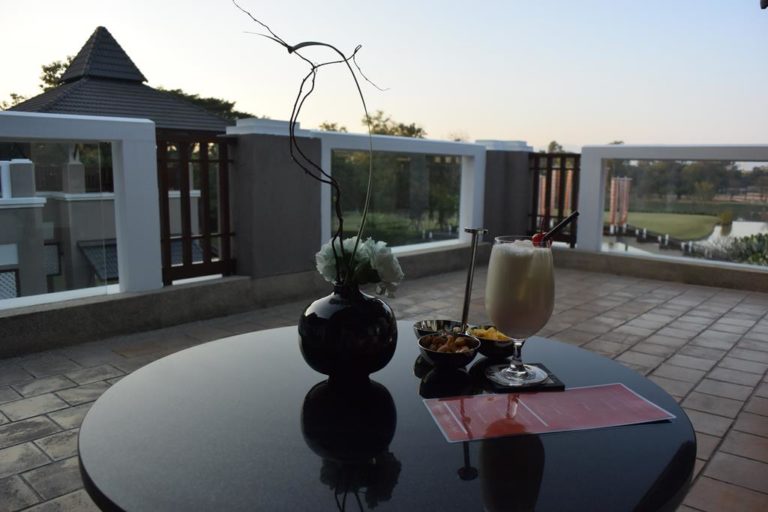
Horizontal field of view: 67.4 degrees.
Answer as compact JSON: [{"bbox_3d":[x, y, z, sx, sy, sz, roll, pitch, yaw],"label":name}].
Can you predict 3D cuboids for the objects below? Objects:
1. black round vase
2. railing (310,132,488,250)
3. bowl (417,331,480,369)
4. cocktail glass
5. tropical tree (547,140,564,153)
[{"bbox_3d":[-0.046,0.098,0.740,0.127,0.118,0.127,0,8,0],"label":"black round vase"},{"bbox_3d":[0.235,-0.535,5.477,0.184,1.086,2.327,8,11,43],"label":"railing"},{"bbox_3d":[0.091,0.136,0.793,0.085,0.031,0.085,0,8,0],"label":"bowl"},{"bbox_3d":[0.173,0.066,0.730,0.087,0.174,0.087,0,8,0],"label":"cocktail glass"},{"bbox_3d":[25.308,-12.027,85.000,4.500,9.900,4.500,0,8,0],"label":"tropical tree"}]

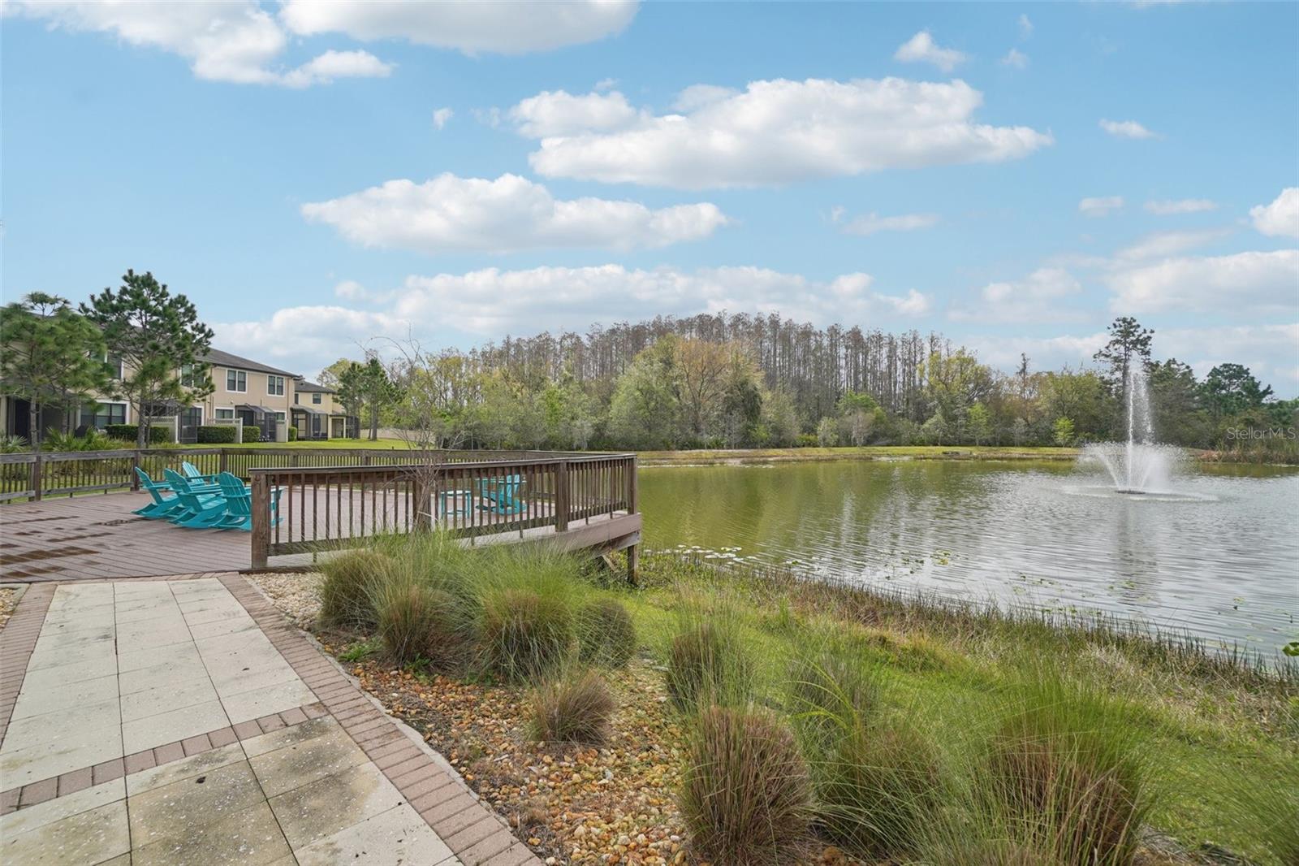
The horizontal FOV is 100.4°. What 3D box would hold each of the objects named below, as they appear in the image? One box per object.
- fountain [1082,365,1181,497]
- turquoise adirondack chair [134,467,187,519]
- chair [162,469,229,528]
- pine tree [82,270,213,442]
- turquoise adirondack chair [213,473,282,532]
[{"bbox_3d":[26.250,-0.220,29.500,4.400,7.100,4.400,0,-1,42],"label":"fountain"},{"bbox_3d":[-8.980,1.070,10.030,0.730,0.910,0.800,0,-1,36],"label":"turquoise adirondack chair"},{"bbox_3d":[-7.380,1.062,8.900,0.730,0.910,0.800,0,-1,33],"label":"chair"},{"bbox_3d":[-24.600,-3.500,26.500,4.900,8.900,4.900,0,-1,-43],"label":"pine tree"},{"bbox_3d":[-6.330,1.059,8.600,0.730,0.910,0.800,0,0,15],"label":"turquoise adirondack chair"}]

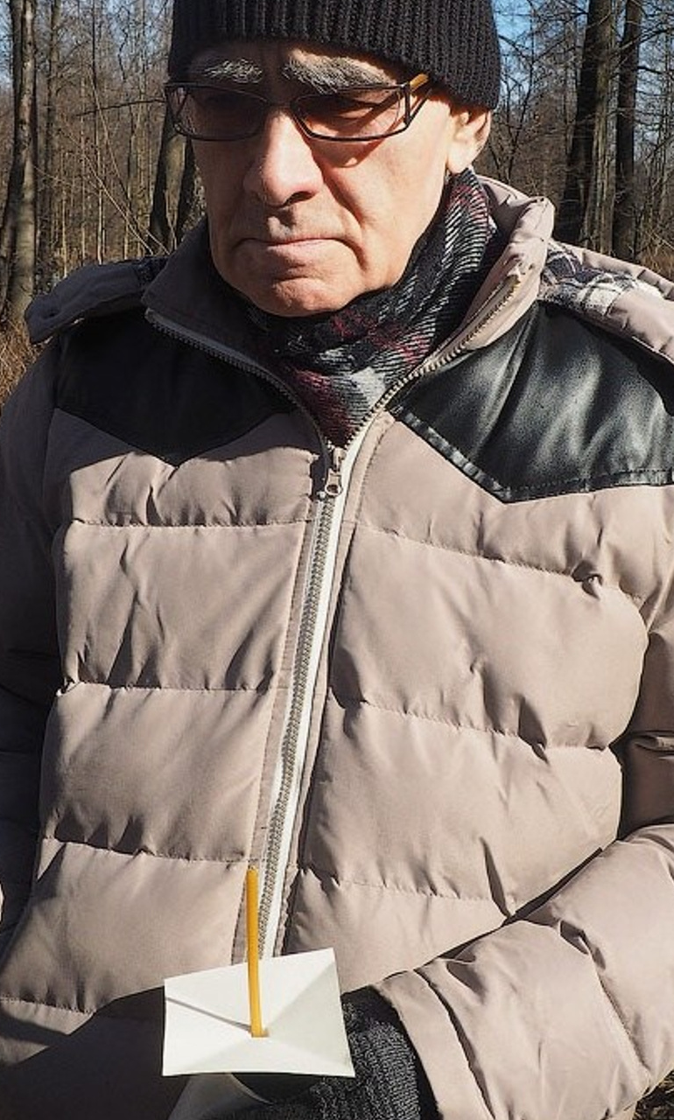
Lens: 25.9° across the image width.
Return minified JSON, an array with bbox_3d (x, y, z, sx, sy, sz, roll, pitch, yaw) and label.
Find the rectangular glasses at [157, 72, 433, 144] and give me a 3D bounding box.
[{"bbox_3d":[-0.001,-0.260,0.833,0.140,0.042,0.140,7,27,20],"label":"rectangular glasses"}]

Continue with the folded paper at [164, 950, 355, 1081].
[{"bbox_3d":[-0.045,0.254,0.804,0.100,0.020,0.098,-4,20,-5],"label":"folded paper"}]

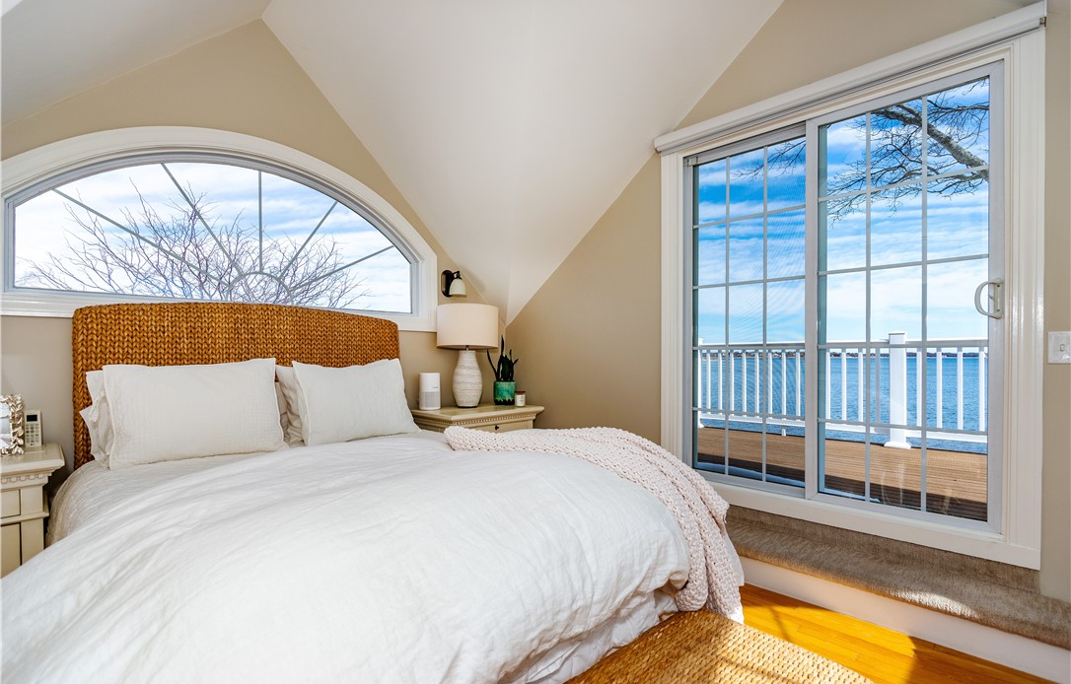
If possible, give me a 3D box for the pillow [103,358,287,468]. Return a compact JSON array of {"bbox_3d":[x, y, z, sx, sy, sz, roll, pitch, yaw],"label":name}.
[{"bbox_3d":[-1.478,0.295,2.232,0.655,0.453,0.161,1,-26,-45],"label":"pillow"}]

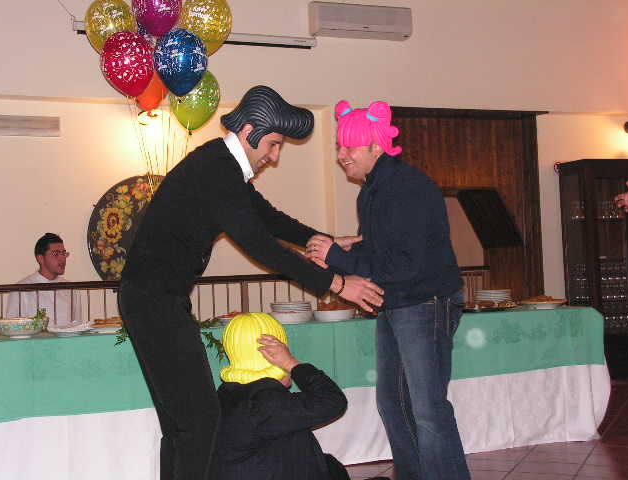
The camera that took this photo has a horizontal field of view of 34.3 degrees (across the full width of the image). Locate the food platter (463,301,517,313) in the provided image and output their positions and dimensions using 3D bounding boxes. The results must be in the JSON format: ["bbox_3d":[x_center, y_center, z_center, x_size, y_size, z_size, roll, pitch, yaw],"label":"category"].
[{"bbox_3d":[1.005,0.388,6.028,0.420,0.075,0.320,-1,-3,-24],"label":"food platter"}]

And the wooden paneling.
[{"bbox_3d":[1.276,0.098,8.474,1.640,2.360,0.160,-1,-3,-24],"label":"wooden paneling"}]

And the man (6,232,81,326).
[{"bbox_3d":[-1.574,0.626,6.176,0.520,1.350,0.750,0,-3,-38],"label":"man"}]

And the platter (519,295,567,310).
[{"bbox_3d":[1.398,0.367,6.228,0.300,0.095,0.300,-1,-3,-24],"label":"platter"}]

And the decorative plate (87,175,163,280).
[{"bbox_3d":[-1.164,-0.004,7.274,0.920,0.920,0.060,-1,-3,-24],"label":"decorative plate"}]

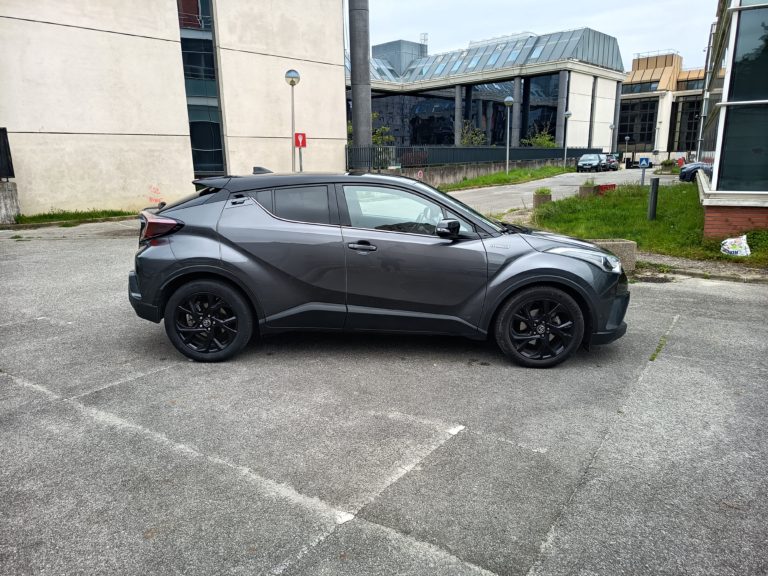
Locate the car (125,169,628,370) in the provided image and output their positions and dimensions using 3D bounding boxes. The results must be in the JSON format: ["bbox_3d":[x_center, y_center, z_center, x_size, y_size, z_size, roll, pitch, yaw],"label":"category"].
[{"bbox_3d":[0.020,-0.335,4.940,4.370,1.560,1.860,0,14,2],"label":"car"}]

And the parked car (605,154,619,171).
[{"bbox_3d":[21.243,-11.853,50.500,1.750,1.480,4.200,7,16,29],"label":"parked car"}]

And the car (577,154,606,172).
[{"bbox_3d":[17.457,-10.449,44.800,1.720,1.450,4.200,7,16,29],"label":"car"}]

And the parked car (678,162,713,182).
[{"bbox_3d":[16.231,-5.527,24.887,4.300,1.530,1.820,4,15,19],"label":"parked car"}]

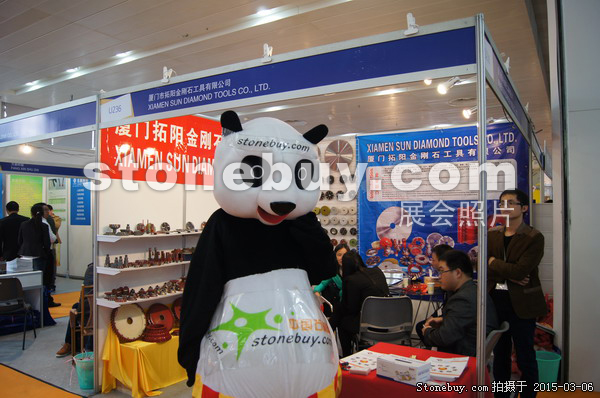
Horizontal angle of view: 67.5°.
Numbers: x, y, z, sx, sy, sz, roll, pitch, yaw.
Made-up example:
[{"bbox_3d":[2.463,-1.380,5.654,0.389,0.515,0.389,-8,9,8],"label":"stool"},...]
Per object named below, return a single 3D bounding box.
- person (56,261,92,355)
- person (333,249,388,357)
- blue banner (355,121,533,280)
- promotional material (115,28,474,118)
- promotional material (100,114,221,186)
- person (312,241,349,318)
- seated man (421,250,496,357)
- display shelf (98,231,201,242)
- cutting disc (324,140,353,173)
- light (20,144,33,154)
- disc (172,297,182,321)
[{"bbox_3d":[-2.200,1.008,4.713,0.750,1.280,0.580,-1,-2,41],"label":"person"},{"bbox_3d":[0.550,1.032,3.932,0.550,1.200,0.750,1,-1,-34],"label":"person"},{"bbox_3d":[1.618,0.187,5.424,2.040,2.040,0.025,0,-1,31],"label":"blue banner"},{"bbox_3d":[-0.368,-0.743,2.960,2.860,0.200,0.040,-1,-1,31],"label":"promotional material"},{"bbox_3d":[-0.912,-0.502,4.984,0.020,0.720,2.860,0,-1,31],"label":"promotional material"},{"bbox_3d":[0.370,1.048,4.712,0.550,1.200,0.700,0,-1,-18],"label":"person"},{"bbox_3d":[1.060,0.968,2.963,0.660,1.290,0.530,0,-1,21],"label":"seated man"},{"bbox_3d":[-1.300,0.330,4.091,0.290,0.050,1.000,-1,-1,31],"label":"display shelf"},{"bbox_3d":[0.521,-0.577,6.085,0.425,0.425,0.020,0,-1,31],"label":"cutting disc"},{"bbox_3d":[-3.044,-0.545,5.000,0.120,0.100,0.120,-1,-1,31],"label":"light"},{"bbox_3d":[-1.134,1.096,4.396,0.030,0.270,0.270,-20,-14,41],"label":"disc"}]

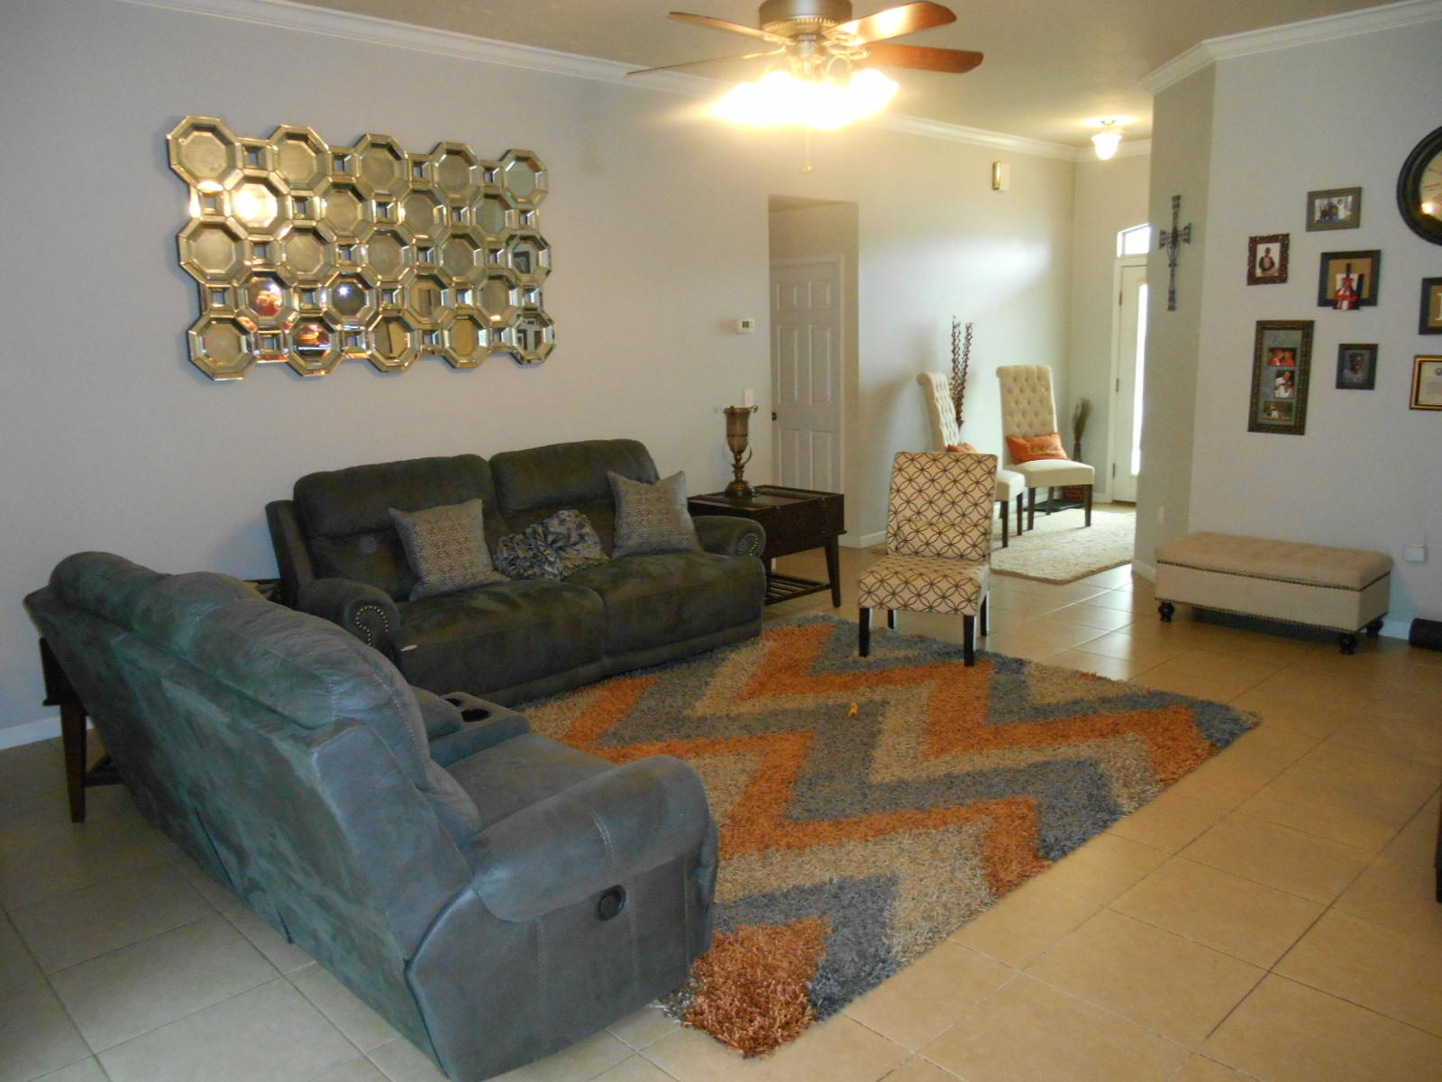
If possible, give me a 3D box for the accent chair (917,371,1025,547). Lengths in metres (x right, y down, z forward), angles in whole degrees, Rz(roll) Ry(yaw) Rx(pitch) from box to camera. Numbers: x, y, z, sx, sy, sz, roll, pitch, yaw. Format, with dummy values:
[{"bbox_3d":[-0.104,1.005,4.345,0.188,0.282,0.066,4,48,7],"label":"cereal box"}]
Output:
[{"bbox_3d":[1.854,-0.624,7.976,0.700,1.235,0.550,4,12,26],"label":"accent chair"}]

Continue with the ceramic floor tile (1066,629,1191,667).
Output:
[{"bbox_3d":[2.044,0.543,5.398,0.433,0.010,0.433,-11,15,-42],"label":"ceramic floor tile"}]

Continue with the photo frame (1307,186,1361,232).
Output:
[{"bbox_3d":[3.040,-1.645,5.381,0.022,0.194,0.242,-11,15,-43],"label":"photo frame"}]

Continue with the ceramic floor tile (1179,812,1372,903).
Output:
[{"bbox_3d":[1.669,0.946,3.259,0.428,0.010,0.428,-11,15,-43],"label":"ceramic floor tile"}]

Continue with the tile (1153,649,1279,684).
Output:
[{"bbox_3d":[2.284,0.583,4.937,0.419,0.010,0.419,-11,14,-42],"label":"tile"}]

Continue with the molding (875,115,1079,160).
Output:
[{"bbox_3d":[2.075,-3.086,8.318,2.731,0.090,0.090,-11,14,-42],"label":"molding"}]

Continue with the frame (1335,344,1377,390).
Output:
[{"bbox_3d":[3.201,-0.873,5.443,0.020,0.226,0.173,-11,15,-42],"label":"frame"}]

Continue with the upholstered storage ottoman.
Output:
[{"bbox_3d":[2.784,0.241,5.513,0.469,0.429,0.974,-11,14,-42],"label":"upholstered storage ottoman"}]

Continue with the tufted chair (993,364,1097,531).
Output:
[{"bbox_3d":[2.551,-0.751,8.597,0.530,1.230,0.690,-4,11,-12],"label":"tufted chair"}]

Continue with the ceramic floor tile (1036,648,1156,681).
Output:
[{"bbox_3d":[1.685,0.592,4.954,0.419,0.010,0.419,-11,14,-42],"label":"ceramic floor tile"}]

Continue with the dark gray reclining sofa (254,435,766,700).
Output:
[{"bbox_3d":[-0.877,0.089,5.267,2.341,1.011,1.045,-10,14,-40],"label":"dark gray reclining sofa"}]

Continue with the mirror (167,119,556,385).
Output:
[{"bbox_3d":[-1.595,-1.366,5.189,1.863,1.075,0.050,-11,15,-42],"label":"mirror"}]

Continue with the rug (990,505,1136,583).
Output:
[{"bbox_3d":[2.478,-0.011,8.049,2.500,0.025,1.530,-11,15,-42],"label":"rug"}]

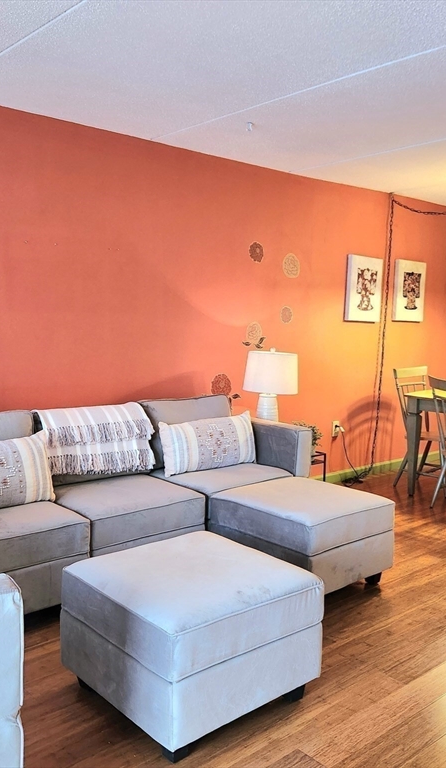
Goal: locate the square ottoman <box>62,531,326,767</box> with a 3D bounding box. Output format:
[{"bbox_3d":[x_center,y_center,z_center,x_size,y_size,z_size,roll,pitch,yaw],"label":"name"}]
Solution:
[{"bbox_3d":[-0.111,0.868,2.381,0.645,0.440,0.645,-4,7,-41],"label":"square ottoman"}]

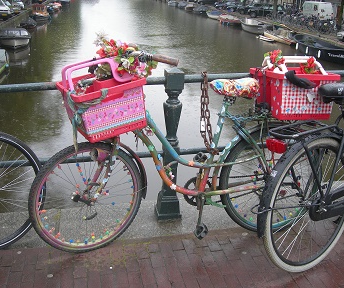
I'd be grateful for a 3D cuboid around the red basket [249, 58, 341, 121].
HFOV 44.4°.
[{"bbox_3d":[0.723,-0.340,2.496,0.320,0.320,0.430,-3,16,-12],"label":"red basket"}]

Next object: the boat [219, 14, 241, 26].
[{"bbox_3d":[6.500,-13.800,47.000,1.800,1.200,4.700,-2,23,-10],"label":"boat"}]

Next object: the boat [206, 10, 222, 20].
[{"bbox_3d":[5.600,-16.100,53.000,1.900,1.200,5.000,-2,23,-10],"label":"boat"}]

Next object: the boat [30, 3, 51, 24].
[{"bbox_3d":[-14.200,-14.400,46.000,2.000,2.000,5.600,-2,23,-10],"label":"boat"}]

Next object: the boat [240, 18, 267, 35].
[{"bbox_3d":[8.200,-11.500,41.500,2.000,1.300,5.300,-2,23,-10],"label":"boat"}]

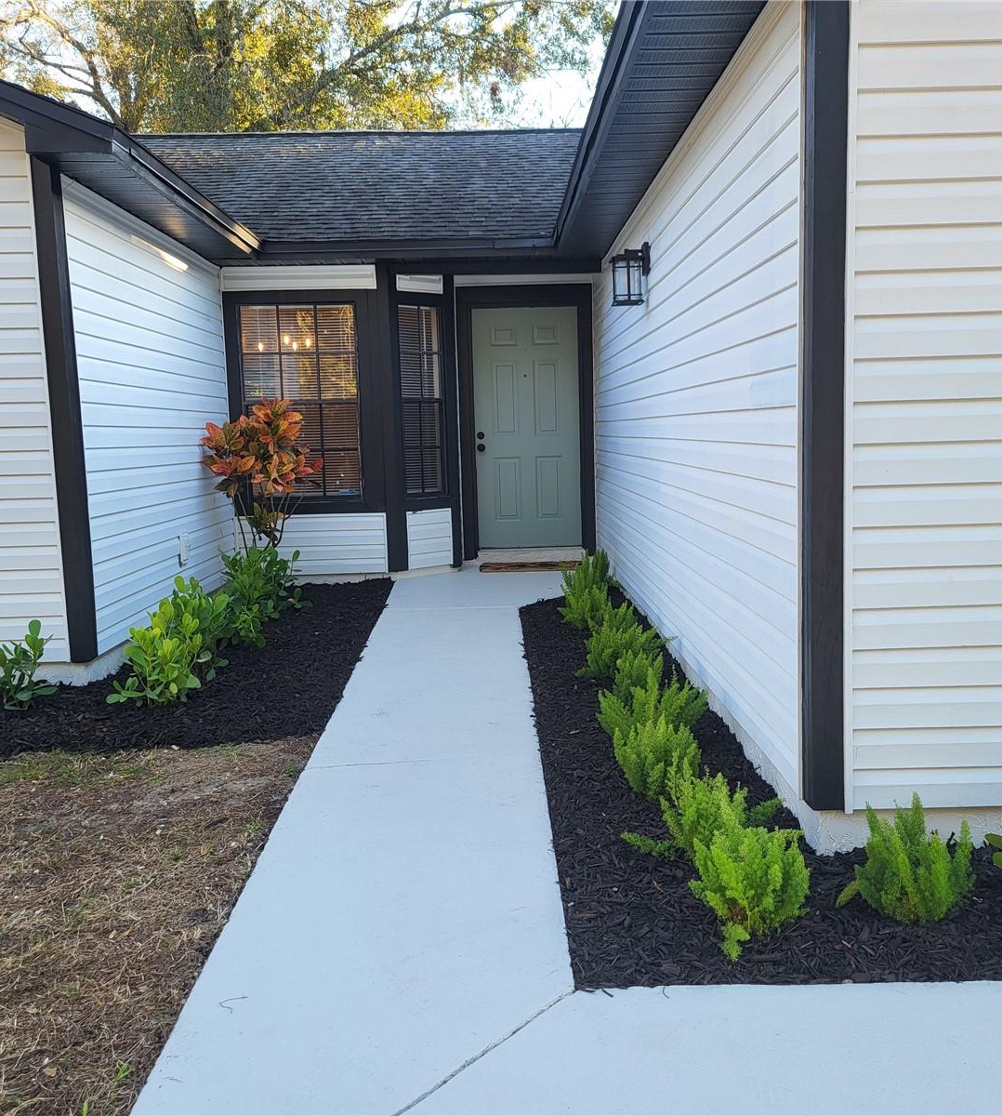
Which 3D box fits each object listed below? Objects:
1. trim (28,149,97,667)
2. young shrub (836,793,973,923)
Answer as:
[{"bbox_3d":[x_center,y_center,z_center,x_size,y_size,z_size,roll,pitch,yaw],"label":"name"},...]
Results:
[{"bbox_3d":[-2.070,-0.672,5.313,0.100,2.356,0.120,-1,6,0],"label":"trim"},{"bbox_3d":[1.030,0.747,2.850,0.351,0.300,0.300,-2,7,0],"label":"young shrub"}]

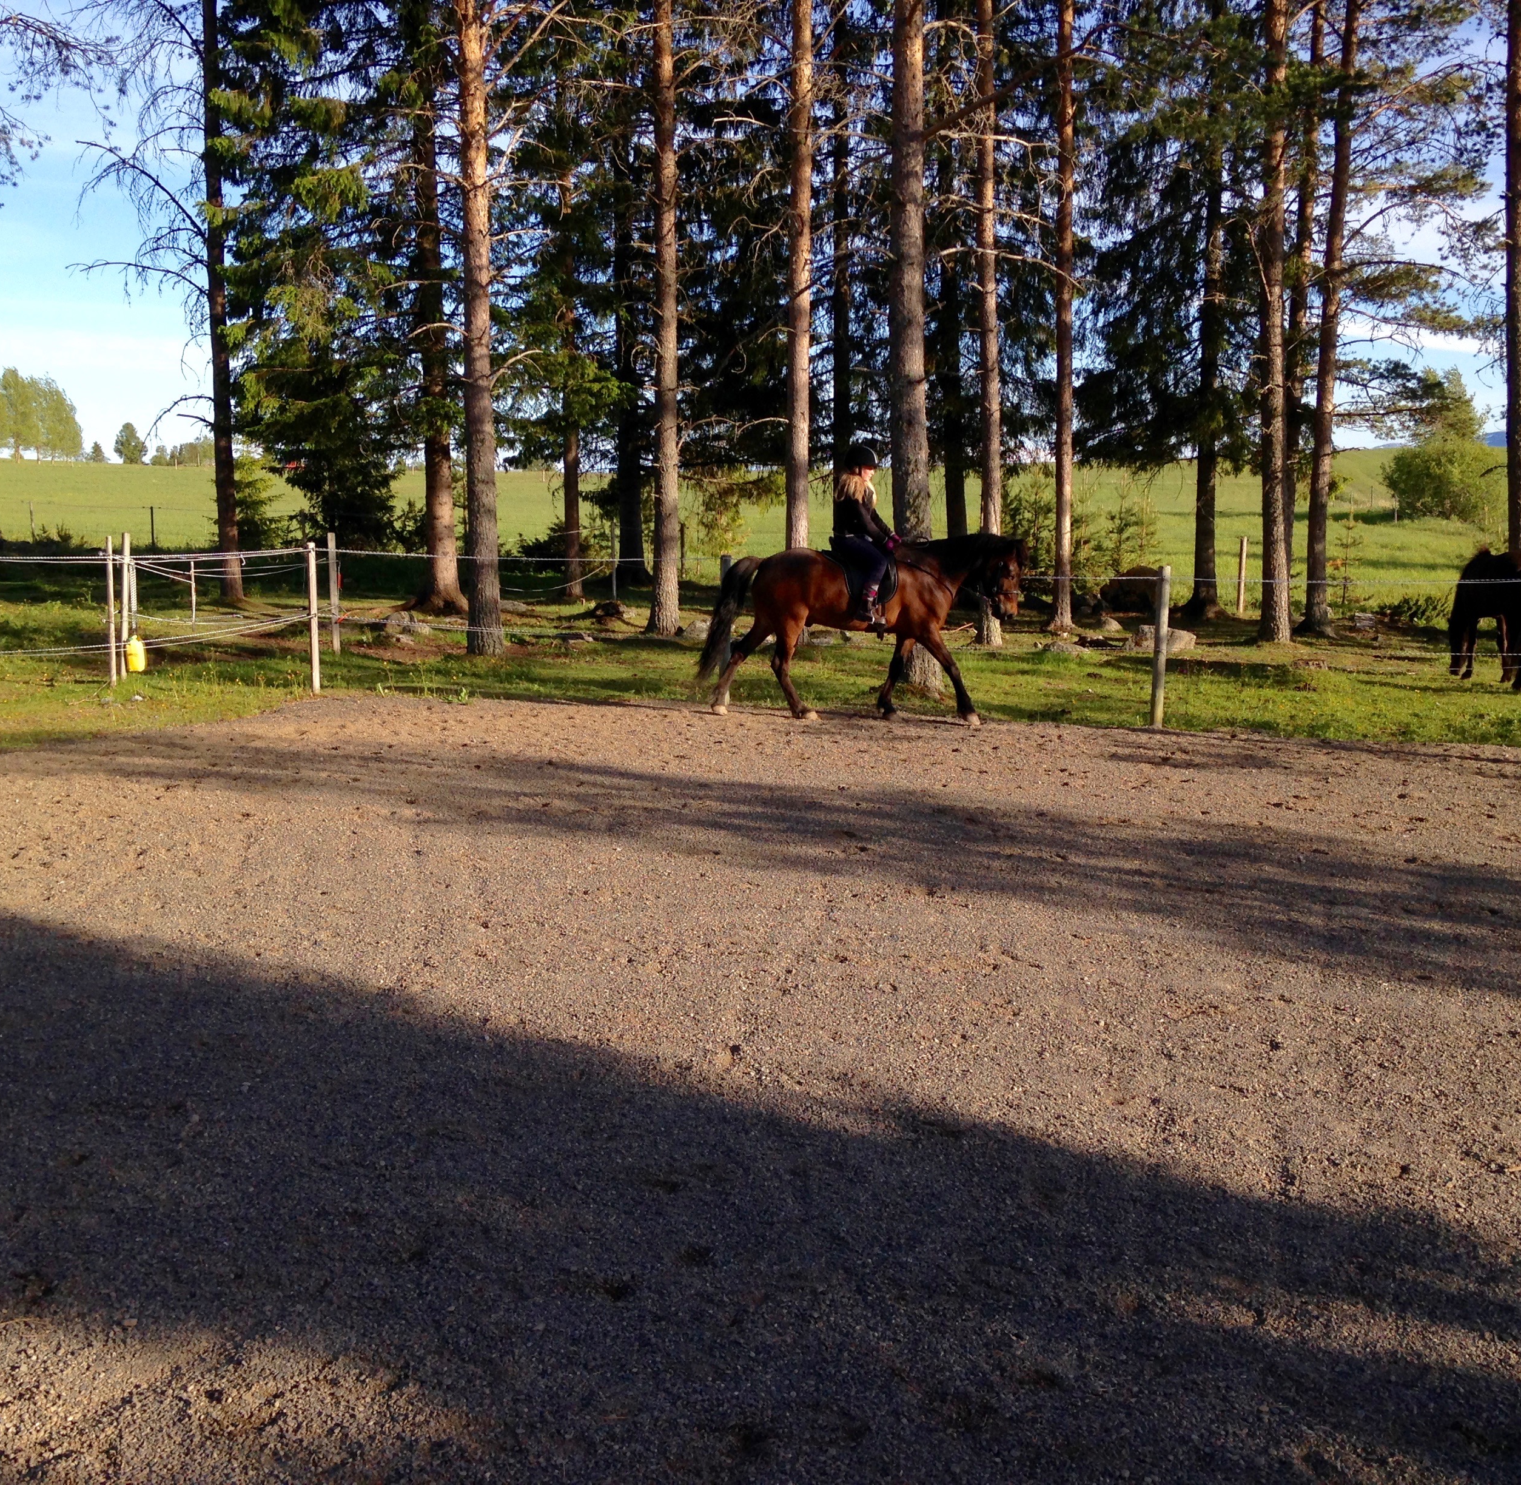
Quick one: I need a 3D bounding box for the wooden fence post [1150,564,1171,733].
[{"bbox_3d":[3.169,-0.748,14.900,0.092,1.282,0.092,3,7,27],"label":"wooden fence post"}]

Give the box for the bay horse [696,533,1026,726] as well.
[{"bbox_3d":[0.796,-0.922,15.300,2.680,1.530,0.550,2,7,17],"label":"bay horse"}]

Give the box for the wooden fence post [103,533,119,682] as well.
[{"bbox_3d":[-6.289,-1.273,18.300,0.055,1.445,0.055,0,6,0],"label":"wooden fence post"}]

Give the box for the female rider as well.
[{"bbox_3d":[0.826,-1.664,15.270,0.520,1.470,0.520,2,7,17],"label":"female rider"}]

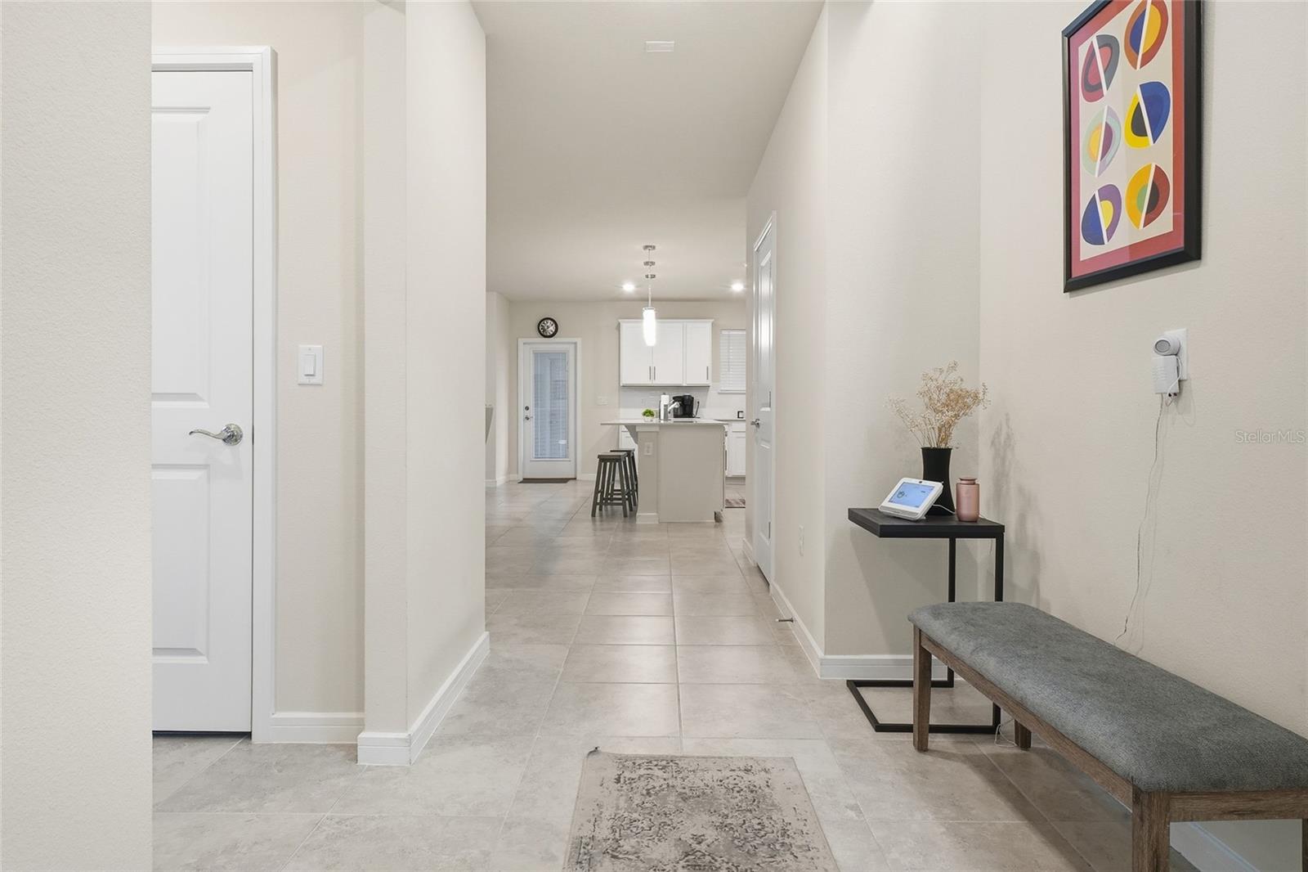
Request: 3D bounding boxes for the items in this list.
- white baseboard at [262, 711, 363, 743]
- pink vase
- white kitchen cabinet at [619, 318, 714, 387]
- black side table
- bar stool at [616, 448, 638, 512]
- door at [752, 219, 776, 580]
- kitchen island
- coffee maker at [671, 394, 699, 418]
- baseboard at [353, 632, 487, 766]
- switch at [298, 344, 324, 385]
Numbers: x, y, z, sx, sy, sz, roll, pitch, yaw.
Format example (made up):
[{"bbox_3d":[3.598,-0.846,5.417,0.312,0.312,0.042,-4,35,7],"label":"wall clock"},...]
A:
[{"bbox_3d":[-1.006,0.886,2.103,0.310,0.095,0.016,0,2,1],"label":"white baseboard"},{"bbox_3d":[1.014,0.204,2.230,0.076,0.135,0.076,0,2,1],"label":"pink vase"},{"bbox_3d":[0.183,-1.188,9.970,1.340,0.960,0.350,0,2,1],"label":"white kitchen cabinet"},{"bbox_3d":[0.893,0.593,2.330,0.385,0.660,0.380,0,2,1],"label":"black side table"},{"bbox_3d":[-0.342,0.437,7.480,0.330,0.600,0.420,0,2,1],"label":"bar stool"},{"bbox_3d":[0.662,-0.161,4.140,0.050,2.050,0.780,0,2,1],"label":"door"},{"bbox_3d":[0.107,0.300,7.250,1.140,0.910,2.000,0,2,1],"label":"kitchen island"},{"bbox_3d":[0.430,-0.423,9.850,0.300,0.340,0.260,0,2,1],"label":"coffee maker"},{"bbox_3d":[-0.768,0.874,2.425,0.155,0.095,0.930,0,2,1],"label":"baseboard"},{"bbox_3d":[-1.044,-0.216,2.104,0.074,0.119,0.012,0,2,1],"label":"switch"}]

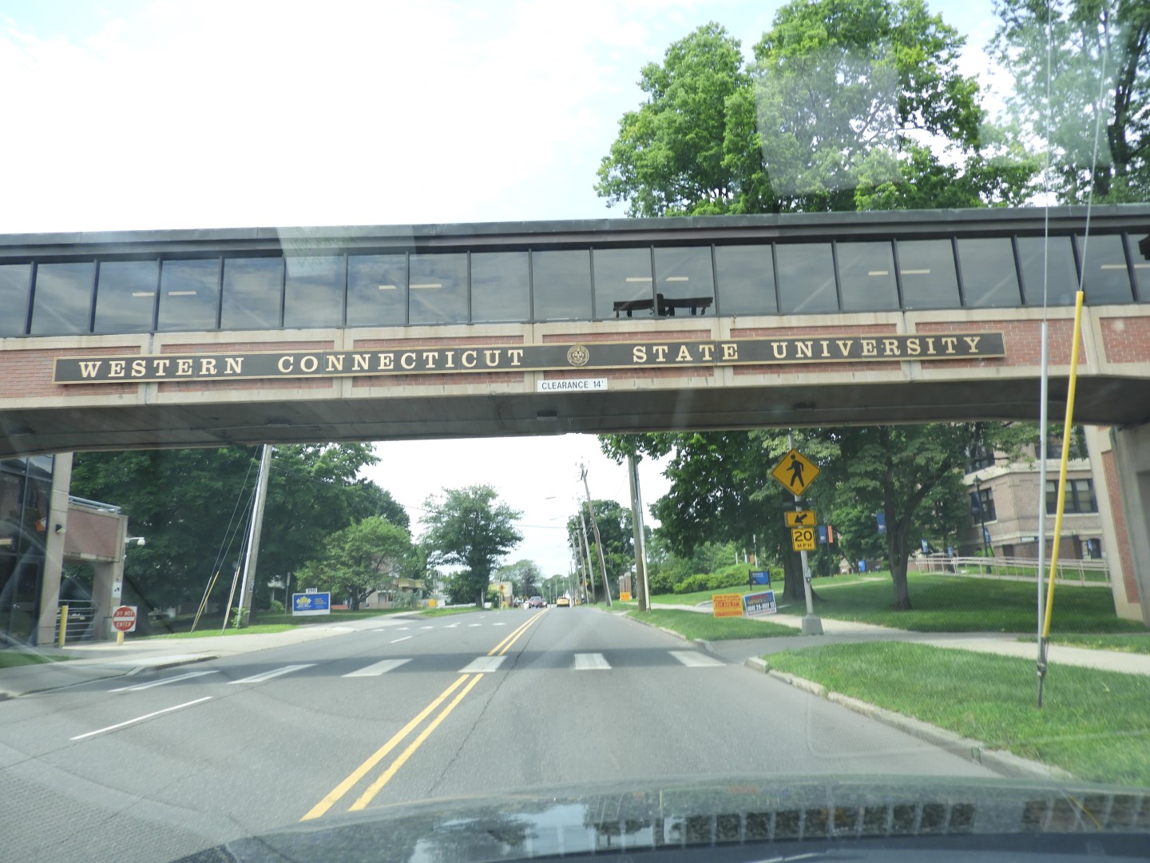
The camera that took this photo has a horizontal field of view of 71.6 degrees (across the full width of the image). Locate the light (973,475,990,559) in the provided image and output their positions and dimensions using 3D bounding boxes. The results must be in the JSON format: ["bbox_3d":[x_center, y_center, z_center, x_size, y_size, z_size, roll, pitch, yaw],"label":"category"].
[{"bbox_3d":[21.696,4.908,42.521,0.500,5.200,0.500,-2,-12,-2],"label":"light"}]

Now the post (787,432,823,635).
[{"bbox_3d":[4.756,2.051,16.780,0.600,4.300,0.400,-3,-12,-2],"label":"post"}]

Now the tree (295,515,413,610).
[{"bbox_3d":[-17.216,10.217,62.232,8.600,7.300,8.000,-2,-12,-2],"label":"tree"}]

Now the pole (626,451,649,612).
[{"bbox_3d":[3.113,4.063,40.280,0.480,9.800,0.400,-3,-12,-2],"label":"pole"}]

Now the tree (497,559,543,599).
[{"bbox_3d":[-11.308,30.007,158.982,9.000,9.800,8.500,-2,-12,-2],"label":"tree"}]

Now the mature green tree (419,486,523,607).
[{"bbox_3d":[-10.113,11.298,79.223,9.700,12.200,9.200,-2,-12,-2],"label":"mature green tree"}]

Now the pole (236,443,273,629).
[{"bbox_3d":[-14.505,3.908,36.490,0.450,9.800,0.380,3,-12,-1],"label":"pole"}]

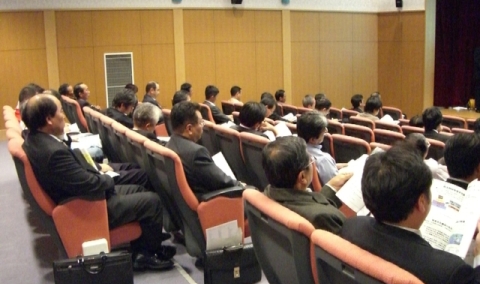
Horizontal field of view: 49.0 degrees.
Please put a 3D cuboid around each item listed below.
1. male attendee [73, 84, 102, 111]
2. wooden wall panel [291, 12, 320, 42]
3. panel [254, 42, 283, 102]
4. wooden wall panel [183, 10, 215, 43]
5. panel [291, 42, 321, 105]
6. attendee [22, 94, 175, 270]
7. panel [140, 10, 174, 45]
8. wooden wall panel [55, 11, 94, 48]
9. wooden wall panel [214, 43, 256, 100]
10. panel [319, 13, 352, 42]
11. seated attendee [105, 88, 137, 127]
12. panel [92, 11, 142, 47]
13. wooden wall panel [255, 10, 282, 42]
[{"bbox_3d":[-1.896,-0.232,7.188,0.780,1.220,0.500,-7,12,-30],"label":"male attendee"},{"bbox_3d":[1.396,-2.483,11.244,0.772,0.680,0.050,-6,12,-25],"label":"wooden wall panel"},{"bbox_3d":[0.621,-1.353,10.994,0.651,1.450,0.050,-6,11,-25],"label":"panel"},{"bbox_3d":[-0.792,-2.220,10.150,0.657,0.660,0.050,-6,11,-25],"label":"wooden wall panel"},{"bbox_3d":[1.427,-1.453,11.431,0.772,1.462,0.050,-6,12,-25],"label":"panel"},{"bbox_3d":[-0.843,0.278,3.264,0.950,1.220,0.530,-6,11,-25],"label":"attendee"},{"bbox_3d":[-1.544,-2.165,9.859,0.651,0.680,0.050,-6,12,-25],"label":"panel"},{"bbox_3d":[-2.904,-1.988,9.227,0.673,0.687,0.050,-6,12,-25],"label":"wooden wall panel"},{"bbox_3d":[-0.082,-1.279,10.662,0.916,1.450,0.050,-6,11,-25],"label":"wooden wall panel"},{"bbox_3d":[2.119,-2.518,11.542,0.914,0.660,0.050,-6,11,-25],"label":"panel"},{"bbox_3d":[-0.966,0.045,5.273,0.780,1.180,0.500,-7,12,-28],"label":"seated attendee"},{"bbox_3d":[-2.206,-2.046,9.466,0.924,0.660,0.050,-6,11,-25],"label":"panel"},{"bbox_3d":[0.596,-2.370,10.811,0.645,0.660,0.050,-6,11,-25],"label":"wooden wall panel"}]

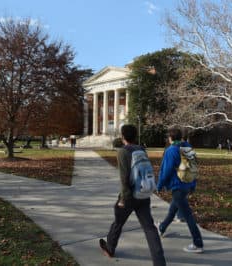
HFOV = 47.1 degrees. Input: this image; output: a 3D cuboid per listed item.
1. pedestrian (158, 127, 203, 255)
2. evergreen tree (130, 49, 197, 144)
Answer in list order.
[{"bbox_3d":[0.930,0.760,3.880,0.800,1.740,0.550,-1,-2,40],"label":"pedestrian"},{"bbox_3d":[8.500,-6.200,47.000,12.600,17.300,12.000,0,-1,0],"label":"evergreen tree"}]

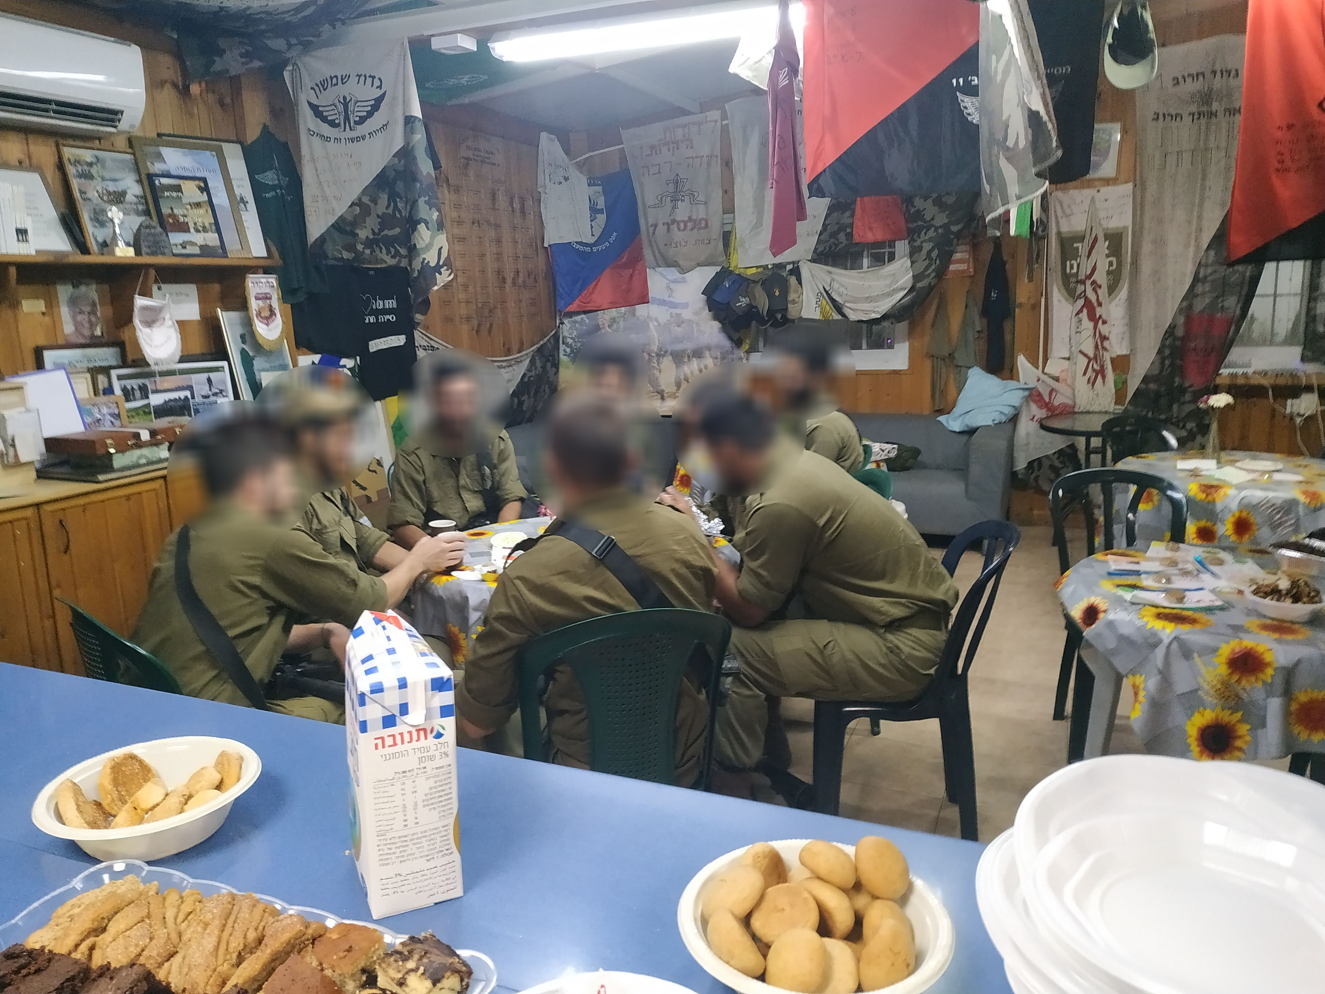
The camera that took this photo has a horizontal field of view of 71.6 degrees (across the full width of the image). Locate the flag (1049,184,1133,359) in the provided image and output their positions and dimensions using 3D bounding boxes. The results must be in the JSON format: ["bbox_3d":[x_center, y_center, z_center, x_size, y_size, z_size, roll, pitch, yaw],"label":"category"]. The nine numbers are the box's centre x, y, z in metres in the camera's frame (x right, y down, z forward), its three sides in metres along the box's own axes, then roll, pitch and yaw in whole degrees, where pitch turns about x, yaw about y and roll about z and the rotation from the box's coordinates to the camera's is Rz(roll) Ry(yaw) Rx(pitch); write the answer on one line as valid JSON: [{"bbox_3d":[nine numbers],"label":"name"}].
[{"bbox_3d":[2.448,-1.285,5.242,0.460,1.000,0.040,3,14,19],"label":"flag"}]

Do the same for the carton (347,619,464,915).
[{"bbox_3d":[-0.223,0.228,0.787,0.072,0.240,0.069,-7,13,-27],"label":"carton"}]

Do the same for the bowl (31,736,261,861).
[{"bbox_3d":[-0.466,0.285,0.848,0.183,0.046,0.183,-2,13,0],"label":"bowl"}]

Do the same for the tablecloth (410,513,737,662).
[{"bbox_3d":[-0.246,0.240,2.697,0.920,0.260,0.900,-2,11,-8],"label":"tablecloth"}]

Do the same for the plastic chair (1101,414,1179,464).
[{"bbox_3d":[2.331,0.034,4.561,0.450,0.830,0.520,3,12,20],"label":"plastic chair"}]

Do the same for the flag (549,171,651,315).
[{"bbox_3d":[-0.415,-1.710,6.082,0.760,0.960,0.060,5,13,26],"label":"flag"}]

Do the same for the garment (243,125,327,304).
[{"bbox_3d":[-1.532,-1.139,3.710,0.110,0.720,0.540,3,14,19],"label":"garment"}]

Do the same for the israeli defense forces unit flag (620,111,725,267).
[{"bbox_3d":[0.067,-1.879,5.643,0.760,0.980,0.060,5,13,29],"label":"israeli defense forces unit flag"}]

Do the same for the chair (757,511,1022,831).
[{"bbox_3d":[0.603,0.497,2.333,0.510,0.830,0.440,1,11,8],"label":"chair"}]

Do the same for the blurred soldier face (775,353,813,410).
[{"bbox_3d":[0.492,-0.431,3.400,0.170,0.220,0.150,-6,13,-17],"label":"blurred soldier face"}]

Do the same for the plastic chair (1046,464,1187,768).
[{"bbox_3d":[1.490,0.394,2.904,0.460,0.850,0.530,3,14,21],"label":"plastic chair"}]

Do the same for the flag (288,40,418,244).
[{"bbox_3d":[-1.144,-1.317,3.613,0.590,0.840,0.140,3,14,19],"label":"flag"}]

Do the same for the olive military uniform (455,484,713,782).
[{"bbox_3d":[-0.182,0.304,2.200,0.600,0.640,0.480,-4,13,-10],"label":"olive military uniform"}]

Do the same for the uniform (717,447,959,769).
[{"bbox_3d":[0.445,0.290,2.312,0.600,0.830,0.480,1,11,8],"label":"uniform"}]

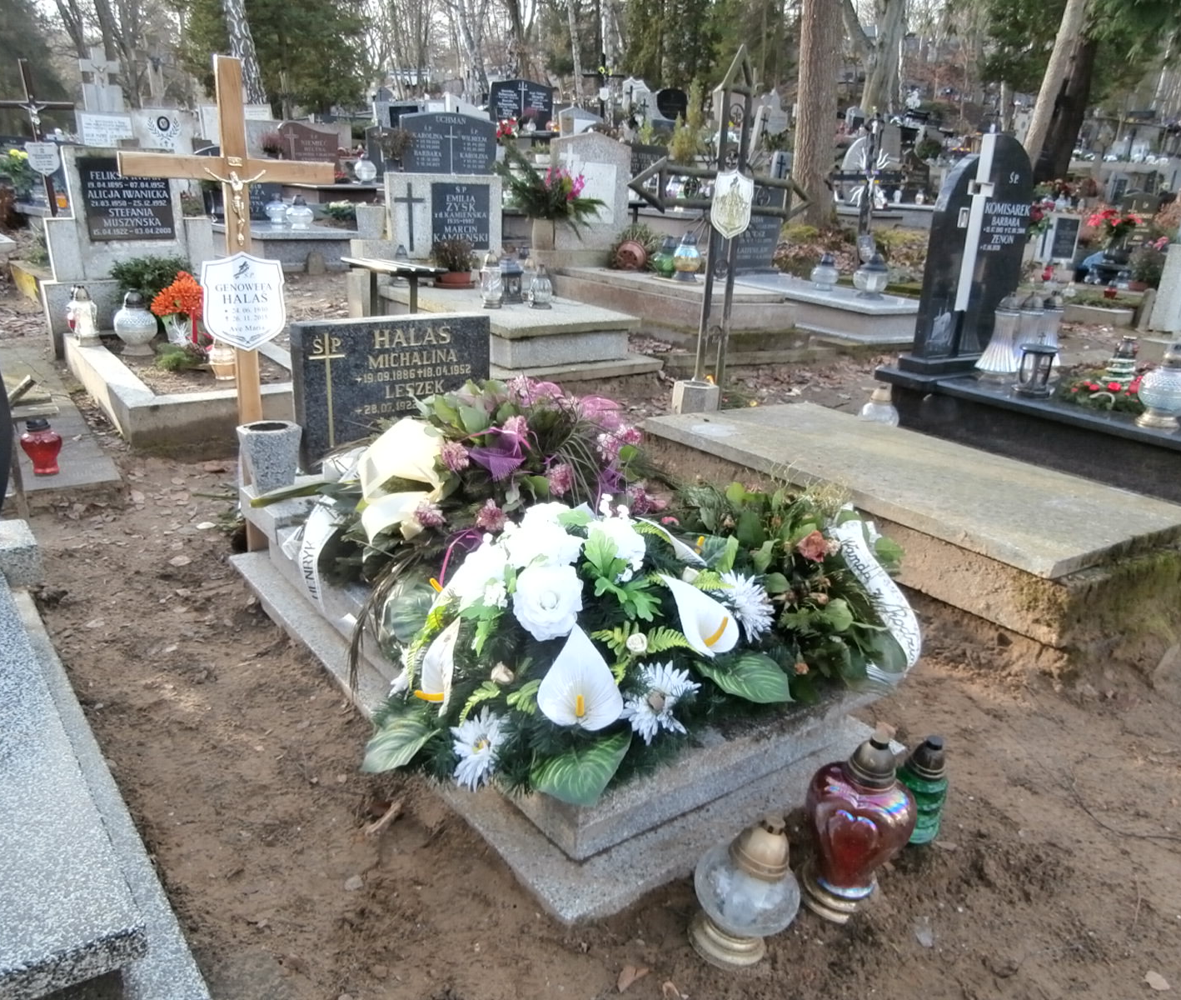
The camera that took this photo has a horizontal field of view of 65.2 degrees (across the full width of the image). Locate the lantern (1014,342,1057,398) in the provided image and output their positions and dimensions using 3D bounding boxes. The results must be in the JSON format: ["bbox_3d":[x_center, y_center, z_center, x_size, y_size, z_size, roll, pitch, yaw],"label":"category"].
[{"bbox_3d":[1.853,-0.538,3.850,0.128,0.203,0.128,-14,27,-36],"label":"lantern"}]

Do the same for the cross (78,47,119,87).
[{"bbox_3d":[-5.994,-5.271,11.258,0.450,0.460,0.120,-12,24,-36],"label":"cross"}]

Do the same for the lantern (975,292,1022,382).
[{"bbox_3d":[1.862,-0.742,4.167,0.195,0.365,0.195,-10,22,-33],"label":"lantern"}]

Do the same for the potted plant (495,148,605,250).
[{"bbox_3d":[-0.286,-2.146,6.603,0.750,0.740,0.550,-10,22,-33],"label":"potted plant"}]

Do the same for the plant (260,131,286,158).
[{"bbox_3d":[-3.332,-3.727,9.700,0.237,0.267,0.237,-11,25,-30],"label":"plant"}]

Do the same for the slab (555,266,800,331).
[{"bbox_3d":[0.528,-1.406,6.339,0.820,0.225,1.700,-10,22,-33],"label":"slab"}]

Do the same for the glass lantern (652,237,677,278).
[{"bbox_3d":[0.618,-1.967,7.441,0.190,0.280,0.190,4,19,4],"label":"glass lantern"}]

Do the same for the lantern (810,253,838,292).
[{"bbox_3d":[1.596,-1.552,6.300,0.158,0.243,0.158,2,21,-1],"label":"lantern"}]

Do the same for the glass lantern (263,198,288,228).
[{"bbox_3d":[-3.081,-2.821,9.028,0.220,0.270,0.220,-4,20,-18],"label":"glass lantern"}]

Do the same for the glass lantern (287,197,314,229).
[{"bbox_3d":[-2.577,-2.553,8.189,0.235,0.265,0.235,-10,22,-33],"label":"glass lantern"}]

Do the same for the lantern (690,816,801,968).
[{"bbox_3d":[0.273,0.665,1.608,0.175,0.265,0.175,19,19,16],"label":"lantern"}]

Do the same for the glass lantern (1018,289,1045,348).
[{"bbox_3d":[2.058,-0.799,4.372,0.195,0.365,0.195,-10,22,-33],"label":"glass lantern"}]

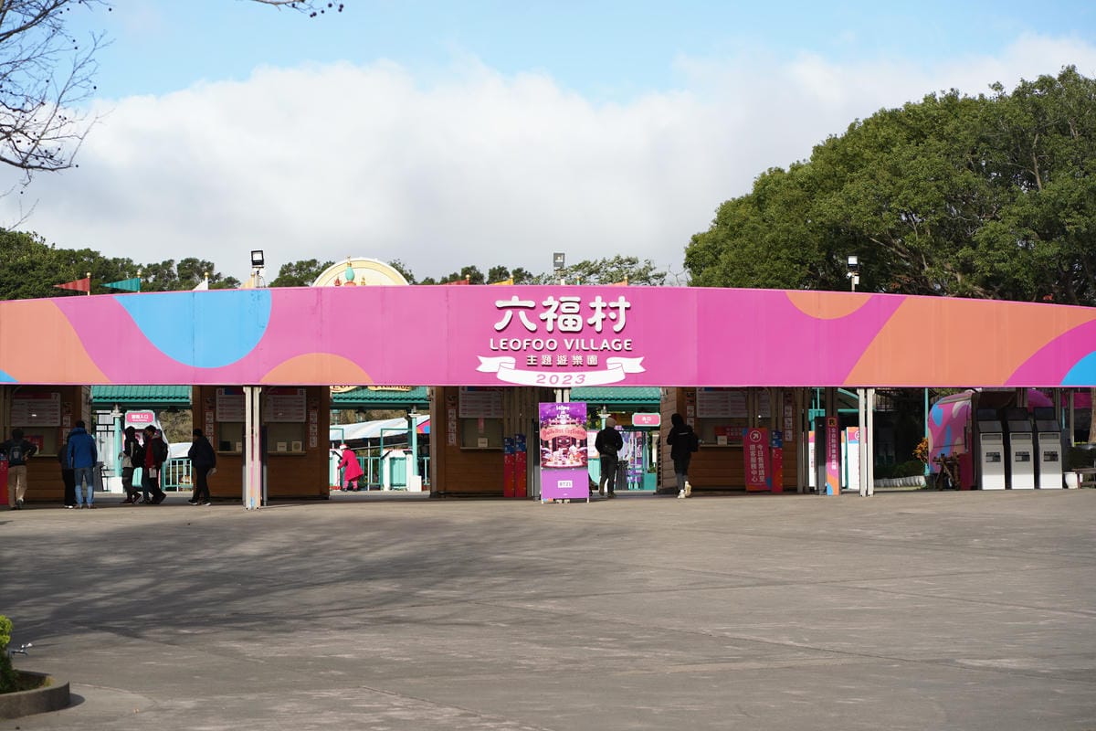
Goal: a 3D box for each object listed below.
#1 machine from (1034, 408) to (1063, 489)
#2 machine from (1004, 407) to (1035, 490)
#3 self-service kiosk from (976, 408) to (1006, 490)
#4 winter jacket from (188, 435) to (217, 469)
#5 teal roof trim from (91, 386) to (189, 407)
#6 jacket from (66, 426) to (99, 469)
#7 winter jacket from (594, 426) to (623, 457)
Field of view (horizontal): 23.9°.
[{"bbox_3d":[10.794,1.773,55.700,0.500,1.760,0.500,0,-1,-5],"label":"machine"},{"bbox_3d":[10.162,1.776,55.600,0.500,1.760,0.500,0,-1,-5],"label":"machine"},{"bbox_3d":[9.521,1.792,55.500,0.500,1.760,0.500,0,-1,-5],"label":"self-service kiosk"},{"bbox_3d":[-7.155,1.794,53.600,0.380,0.710,0.520,-1,-2,41],"label":"winter jacket"},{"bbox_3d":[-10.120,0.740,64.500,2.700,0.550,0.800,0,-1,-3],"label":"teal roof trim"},{"bbox_3d":[-9.472,1.670,52.700,0.630,0.850,0.360,0,-1,-6],"label":"jacket"},{"bbox_3d":[1.306,1.602,54.800,0.580,0.630,0.340,0,-1,5],"label":"winter jacket"}]

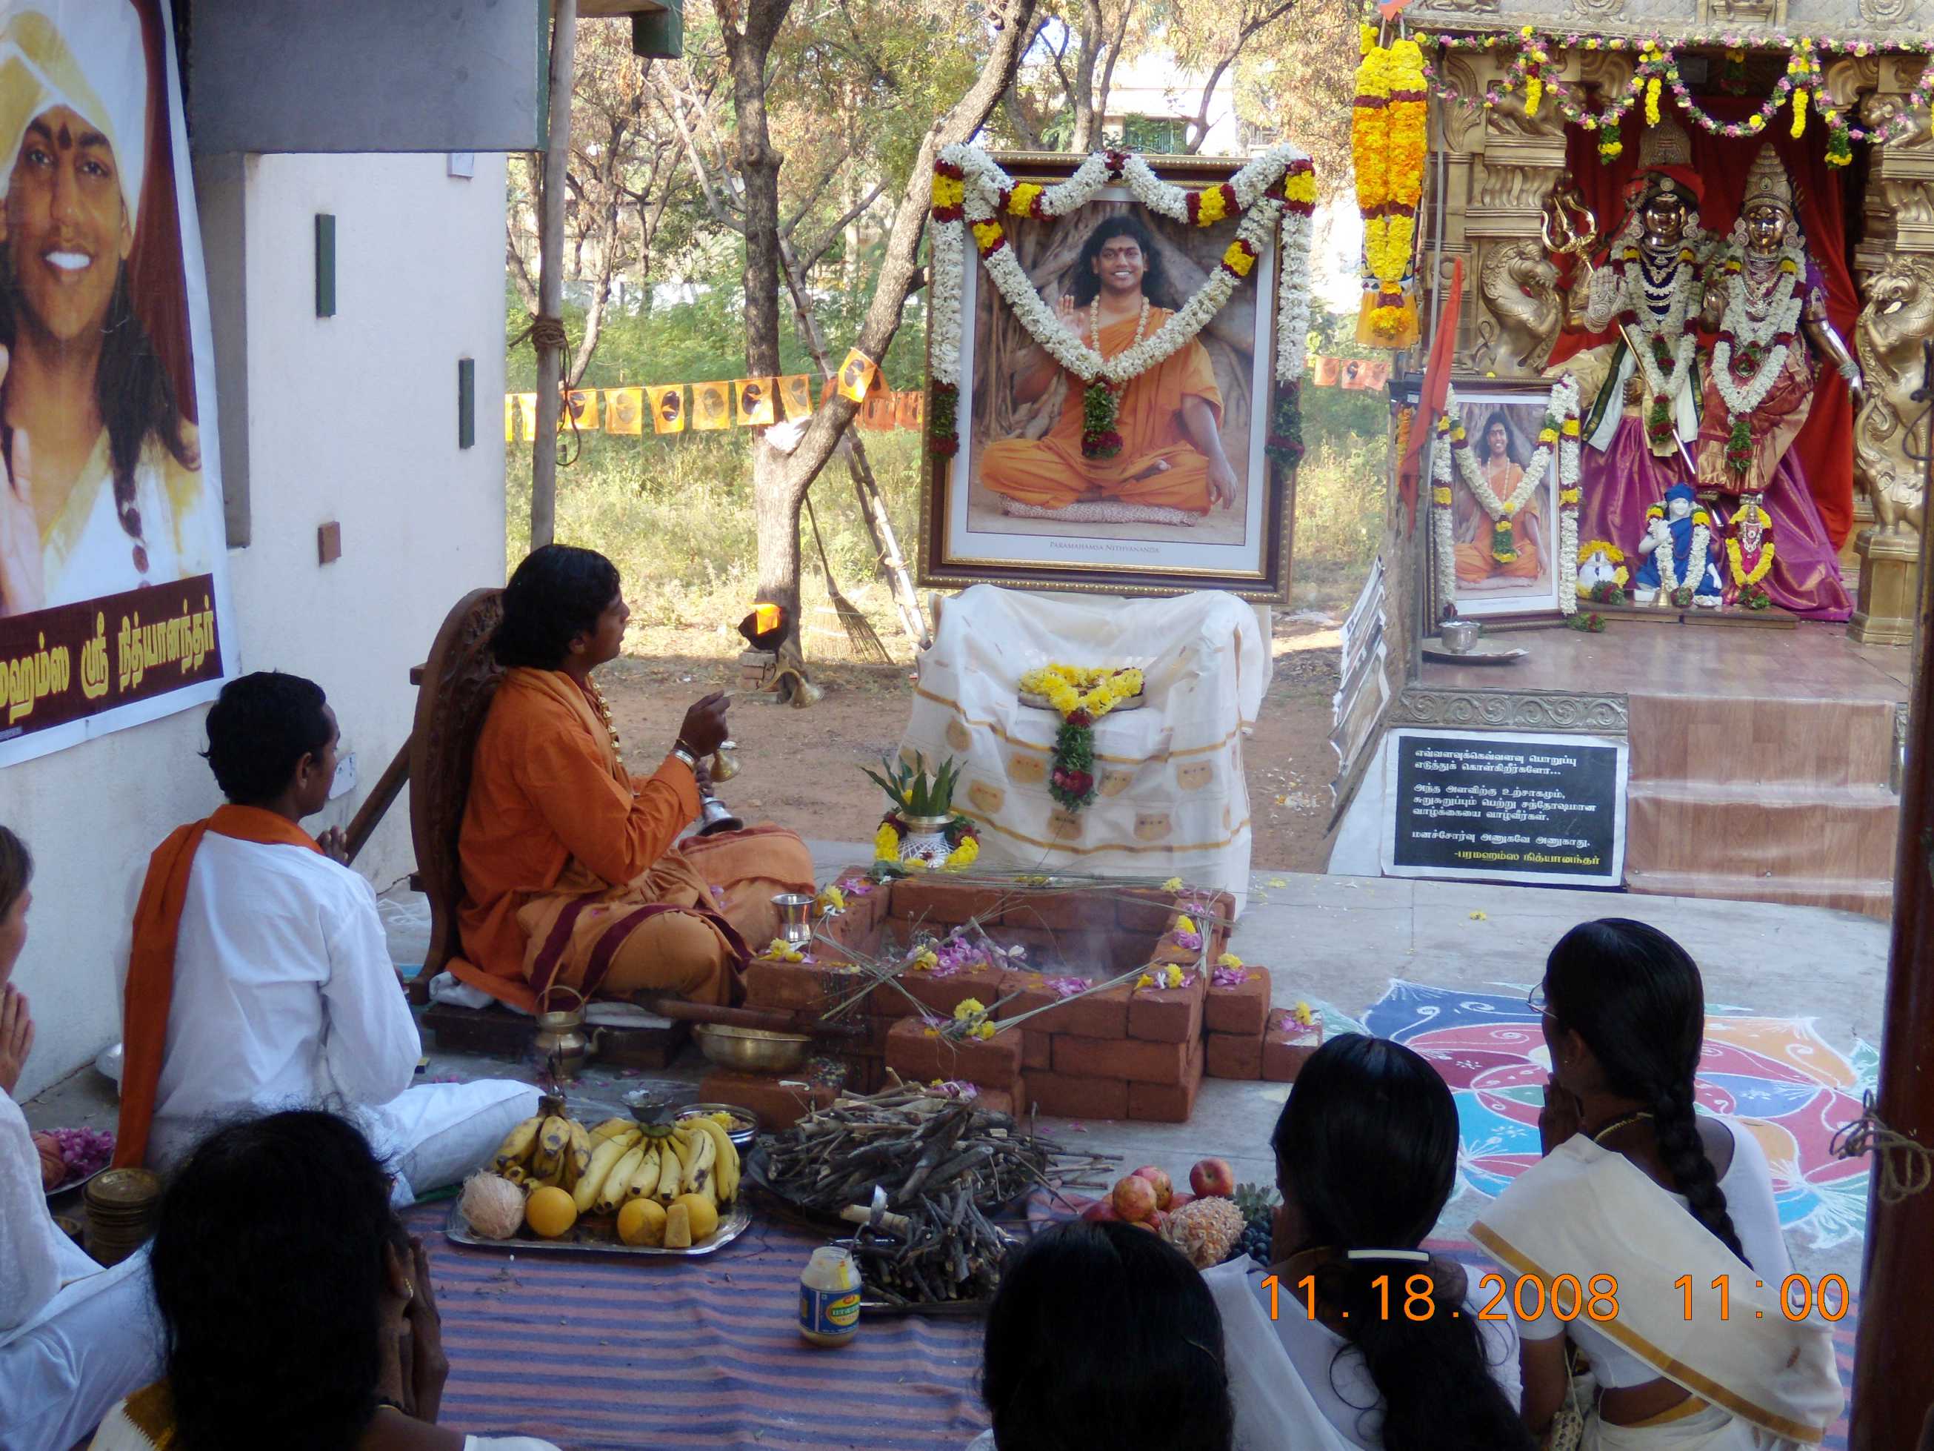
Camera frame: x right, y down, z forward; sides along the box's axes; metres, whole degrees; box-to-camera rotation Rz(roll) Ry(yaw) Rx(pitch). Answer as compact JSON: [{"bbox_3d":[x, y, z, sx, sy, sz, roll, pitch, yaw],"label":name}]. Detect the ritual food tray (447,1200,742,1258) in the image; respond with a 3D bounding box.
[{"bbox_3d":[-0.537,0.707,3.452,0.440,0.040,0.300,3,10,7],"label":"ritual food tray"}]

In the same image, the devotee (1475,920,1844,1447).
[{"bbox_3d":[0.707,0.544,2.635,0.550,0.710,0.560,-4,12,-28],"label":"devotee"}]

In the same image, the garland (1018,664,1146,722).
[{"bbox_3d":[0.261,-0.073,5.290,0.285,0.090,0.220,3,10,10],"label":"garland"}]

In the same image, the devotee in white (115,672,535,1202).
[{"bbox_3d":[-1.007,0.290,3.643,0.630,0.770,0.550,5,11,20],"label":"devotee in white"}]

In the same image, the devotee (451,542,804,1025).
[{"bbox_3d":[-0.647,0.065,4.434,0.650,0.820,0.670,3,10,9],"label":"devotee"}]

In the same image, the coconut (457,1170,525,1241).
[{"bbox_3d":[-0.677,0.686,3.337,0.096,0.096,0.096,1,10,0],"label":"coconut"}]

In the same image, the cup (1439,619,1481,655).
[{"bbox_3d":[1.325,-0.237,6.302,0.112,0.083,0.112,1,10,0],"label":"cup"}]

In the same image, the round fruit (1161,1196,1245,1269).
[{"bbox_3d":[0.328,0.707,3.286,0.115,0.110,0.130,1,10,0],"label":"round fruit"}]

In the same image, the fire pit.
[{"bbox_3d":[0.143,0.490,4.253,0.990,0.216,0.940,3,10,11],"label":"fire pit"}]

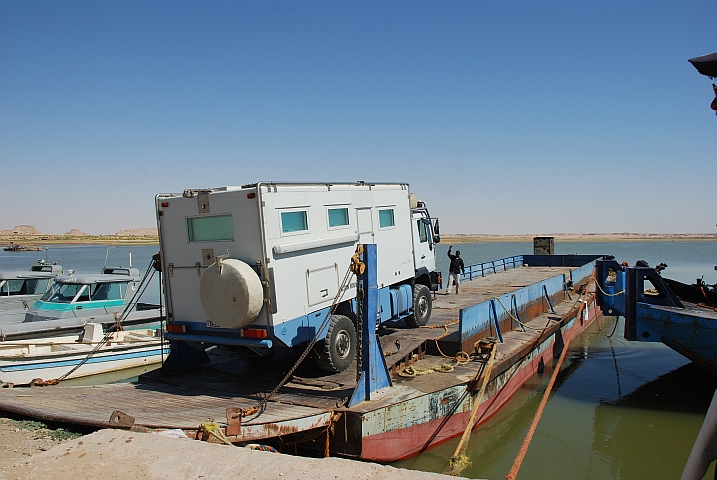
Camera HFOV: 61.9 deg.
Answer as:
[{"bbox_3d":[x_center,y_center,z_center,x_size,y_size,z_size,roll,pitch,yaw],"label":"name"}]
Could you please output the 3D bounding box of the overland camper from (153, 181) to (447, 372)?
[{"bbox_3d":[-0.719,0.682,14.130,2.580,3.840,8.520,-2,4,29],"label":"overland camper"}]

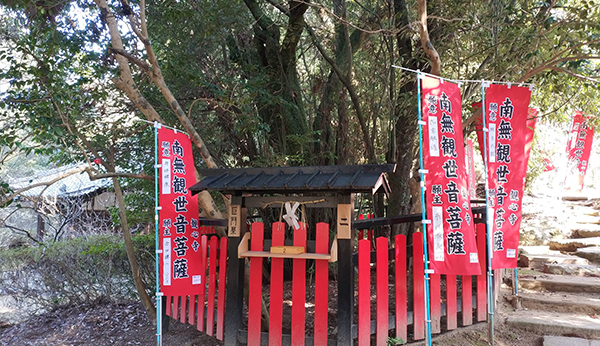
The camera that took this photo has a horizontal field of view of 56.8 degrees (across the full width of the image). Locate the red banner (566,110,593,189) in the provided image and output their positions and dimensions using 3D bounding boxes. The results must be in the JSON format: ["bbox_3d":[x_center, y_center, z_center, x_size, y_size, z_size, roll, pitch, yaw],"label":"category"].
[{"bbox_3d":[6.271,-0.490,12.500,0.520,1.801,0.080,9,-5,11],"label":"red banner"}]

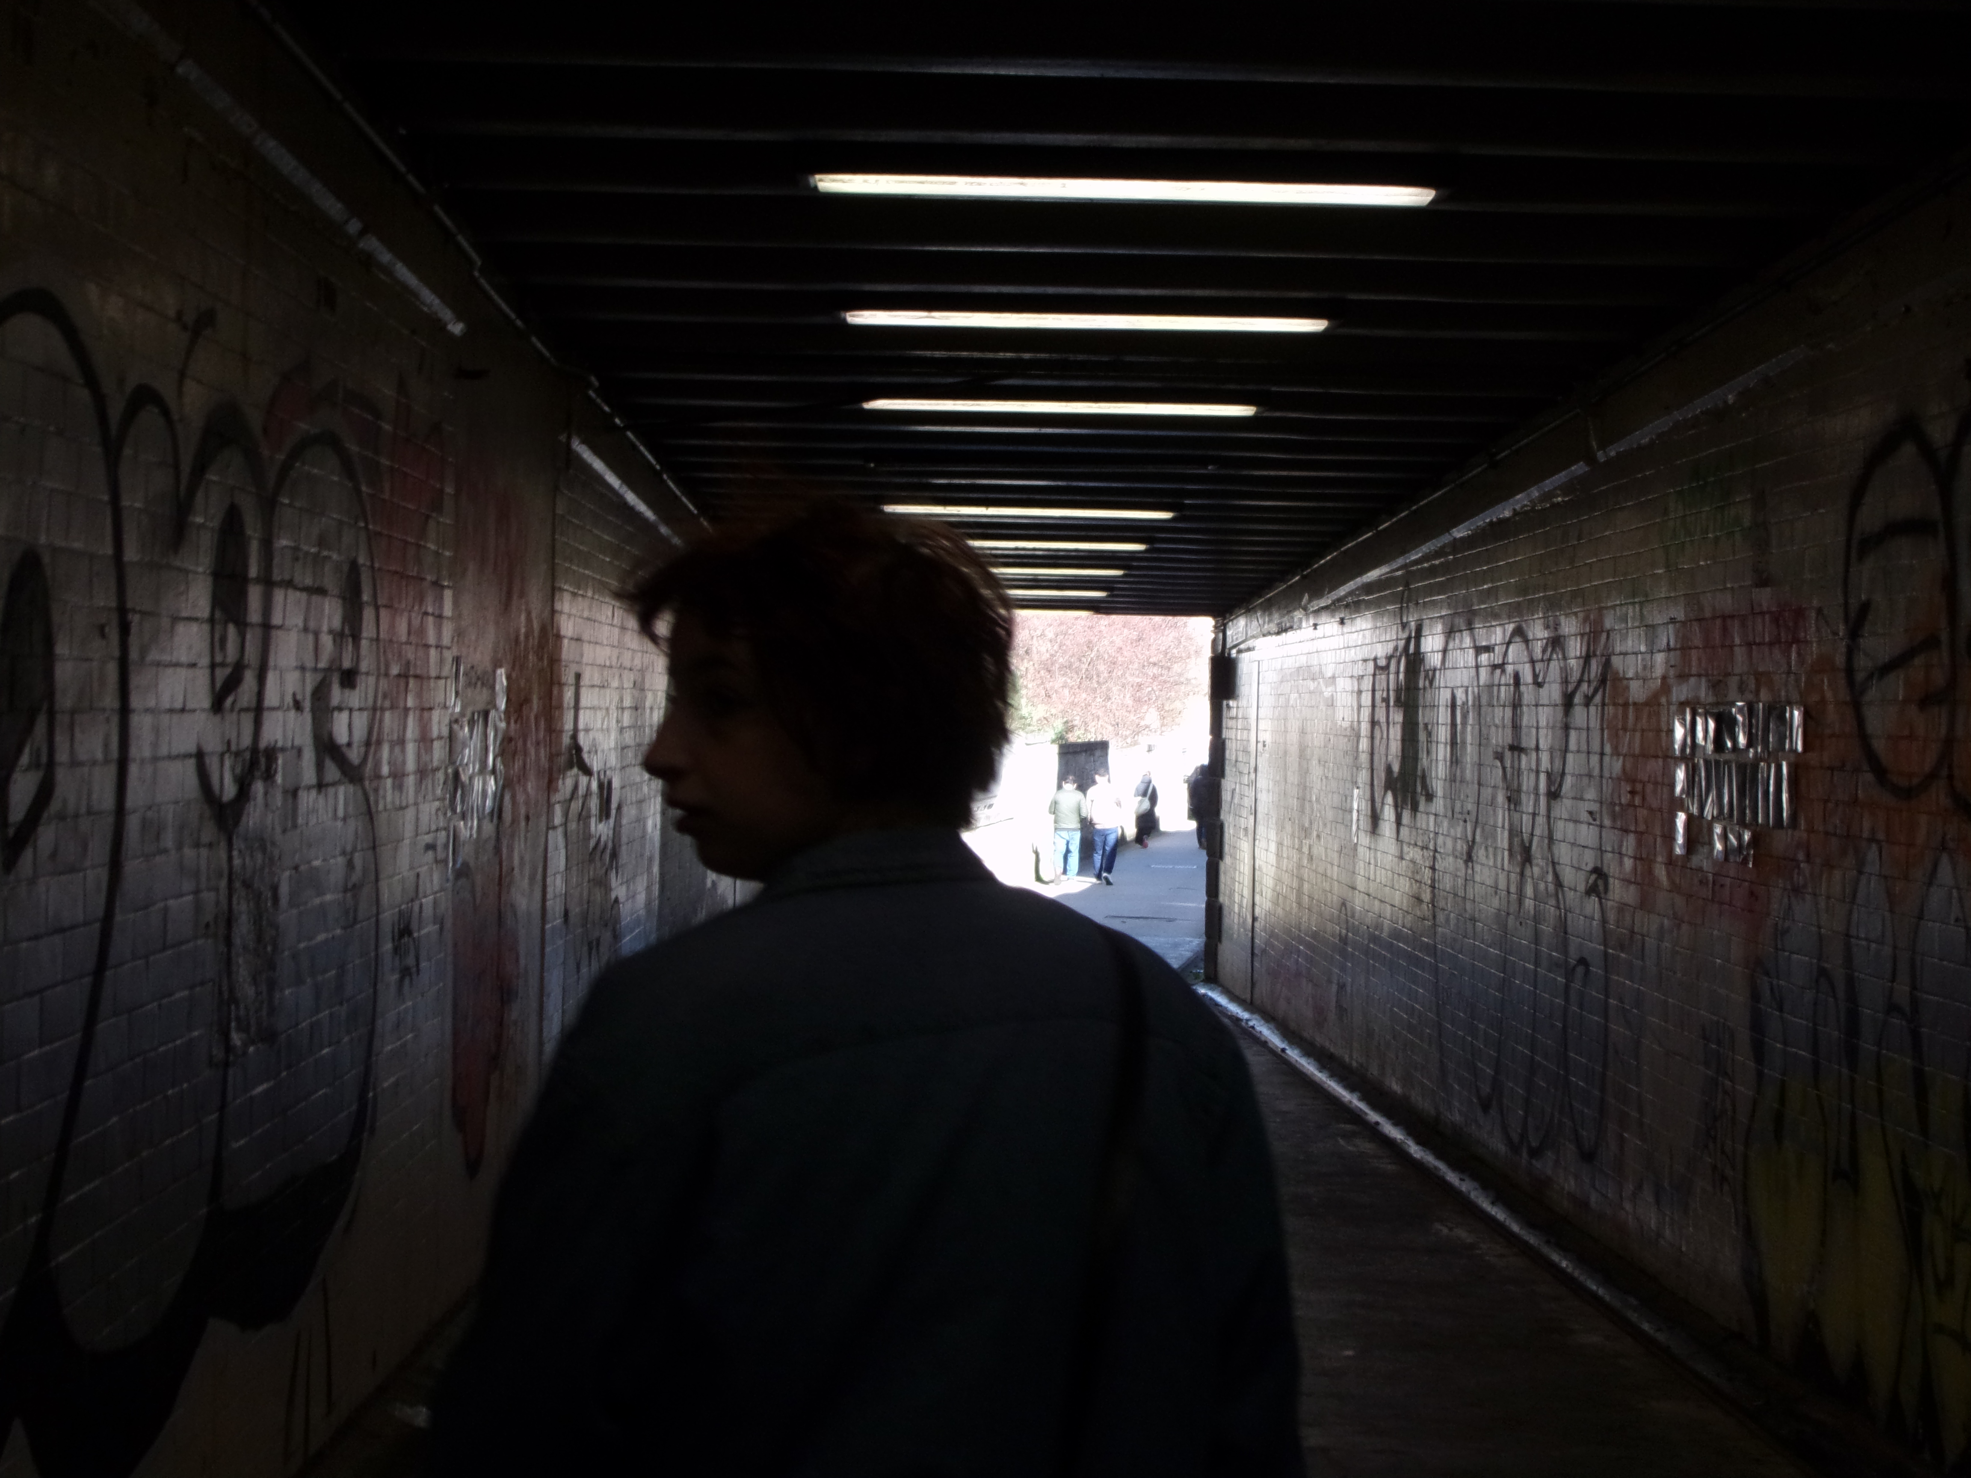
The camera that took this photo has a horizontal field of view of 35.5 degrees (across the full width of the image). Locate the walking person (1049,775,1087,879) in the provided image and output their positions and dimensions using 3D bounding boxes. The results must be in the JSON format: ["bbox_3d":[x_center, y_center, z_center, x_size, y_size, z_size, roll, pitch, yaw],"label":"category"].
[{"bbox_3d":[1.266,1.365,47.000,0.550,1.648,0.380,1,-1,3],"label":"walking person"}]

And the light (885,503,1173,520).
[{"bbox_3d":[0.229,-1.204,16.120,1.530,0.080,0.130,1,-1,-1],"label":"light"}]

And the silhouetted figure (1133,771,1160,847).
[{"bbox_3d":[3.402,1.496,65.000,0.530,1.637,0.450,1,-1,24],"label":"silhouetted figure"}]

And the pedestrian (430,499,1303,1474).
[{"bbox_3d":[-0.086,0.687,2.008,0.560,1.670,0.380,1,-1,-1],"label":"pedestrian"}]

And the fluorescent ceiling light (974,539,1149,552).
[{"bbox_3d":[0.200,-1.168,18.310,1.530,0.080,0.130,1,-1,-1],"label":"fluorescent ceiling light"}]

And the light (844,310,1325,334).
[{"bbox_3d":[0.313,-1.310,9.590,1.530,0.080,0.130,1,-1,-1],"label":"light"}]

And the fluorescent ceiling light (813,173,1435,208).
[{"bbox_3d":[0.341,-1.344,7.463,1.530,0.080,0.130,1,-1,-1],"label":"fluorescent ceiling light"}]

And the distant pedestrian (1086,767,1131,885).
[{"bbox_3d":[1.863,1.336,46.800,0.600,1.781,0.420,1,-1,3],"label":"distant pedestrian"}]

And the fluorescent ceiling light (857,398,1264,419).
[{"bbox_3d":[0.285,-1.275,11.750,1.530,0.080,0.130,1,-1,-1],"label":"fluorescent ceiling light"}]

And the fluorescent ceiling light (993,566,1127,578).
[{"bbox_3d":[0.172,-1.133,20.500,1.530,0.080,0.130,1,-1,-1],"label":"fluorescent ceiling light"}]

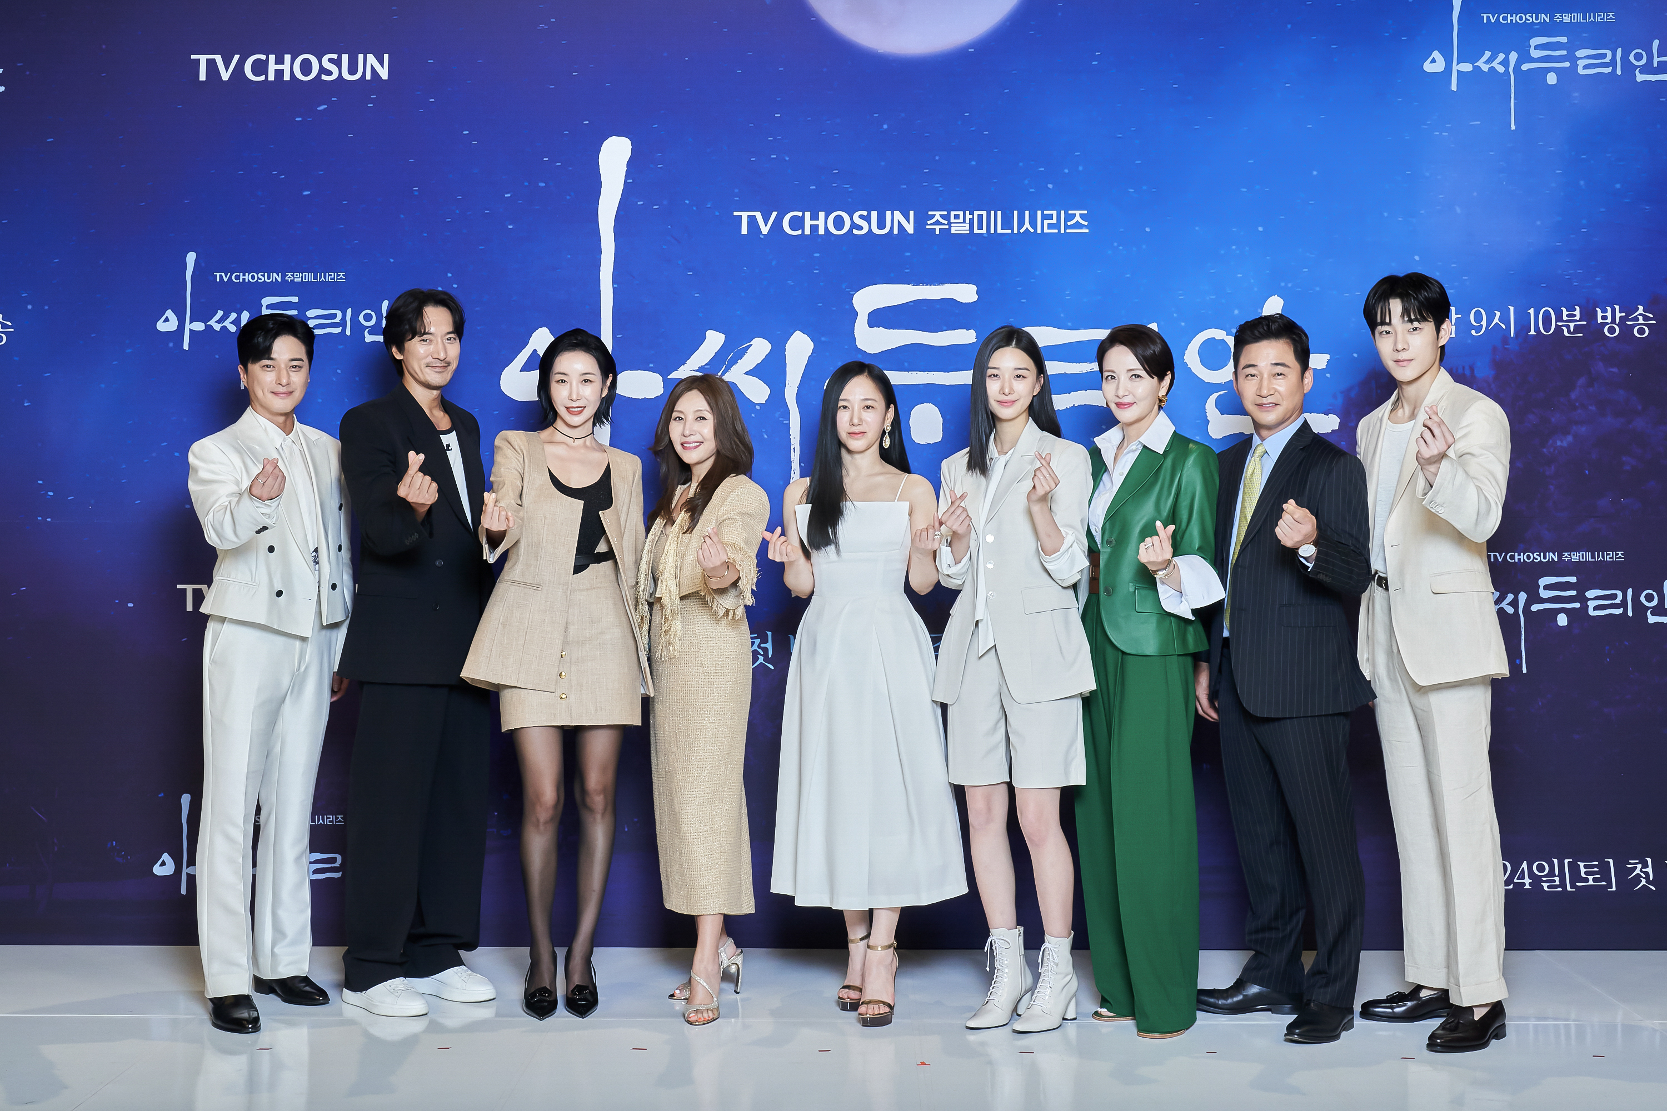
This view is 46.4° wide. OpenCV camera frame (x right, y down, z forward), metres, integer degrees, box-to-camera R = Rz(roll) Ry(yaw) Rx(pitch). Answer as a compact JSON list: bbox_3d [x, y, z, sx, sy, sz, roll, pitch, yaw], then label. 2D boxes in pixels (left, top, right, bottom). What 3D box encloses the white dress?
[{"bbox_3d":[0.093,0.370,5.007,0.500,1.040,0.400,0,-2,0],"label":"white dress"}]

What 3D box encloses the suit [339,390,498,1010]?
[{"bbox_3d":[-1.097,0.358,5.128,0.470,1.560,0.350,1,-2,-32],"label":"suit"}]

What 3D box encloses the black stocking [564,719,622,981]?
[{"bbox_3d":[-0.628,0.790,5.110,0.150,0.700,0.170,0,1,-5],"label":"black stocking"}]

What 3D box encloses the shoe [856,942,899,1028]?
[{"bbox_3d":[0.120,1.086,4.948,0.092,0.175,0.220,0,-2,7],"label":"shoe"}]

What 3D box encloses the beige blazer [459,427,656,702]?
[{"bbox_3d":[-0.723,0.019,5.080,0.490,0.690,0.320,0,1,-3],"label":"beige blazer"}]

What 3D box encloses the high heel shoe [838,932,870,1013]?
[{"bbox_3d":[0.058,1.095,5.170,0.090,0.185,0.220,0,1,7],"label":"high heel shoe"}]

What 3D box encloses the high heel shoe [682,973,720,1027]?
[{"bbox_3d":[-0.335,1.107,4.952,0.090,0.135,0.215,0,-2,-2],"label":"high heel shoe"}]

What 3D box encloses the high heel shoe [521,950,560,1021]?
[{"bbox_3d":[-0.760,1.120,5.080,0.090,0.137,0.240,0,1,-6],"label":"high heel shoe"}]

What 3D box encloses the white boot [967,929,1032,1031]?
[{"bbox_3d":[0.424,1.073,4.960,0.100,0.235,0.250,1,1,41],"label":"white boot"}]

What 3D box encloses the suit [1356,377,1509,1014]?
[{"bbox_3d":[1.500,0.325,4.880,0.460,1.580,0.360,1,1,40],"label":"suit"}]

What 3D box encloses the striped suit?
[{"bbox_3d":[1.145,0.395,4.930,0.480,1.460,0.360,1,1,38],"label":"striped suit"}]

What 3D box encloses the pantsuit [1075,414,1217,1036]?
[{"bbox_3d":[0.774,0.404,4.886,0.430,1.510,0.330,-1,-2,26],"label":"pantsuit"}]

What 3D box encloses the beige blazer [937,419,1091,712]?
[{"bbox_3d":[0.444,0.015,4.899,0.430,0.710,0.310,-1,-2,18],"label":"beige blazer"}]

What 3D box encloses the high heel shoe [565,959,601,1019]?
[{"bbox_3d":[-0.651,1.119,5.053,0.088,0.120,0.235,0,-2,-8],"label":"high heel shoe"}]

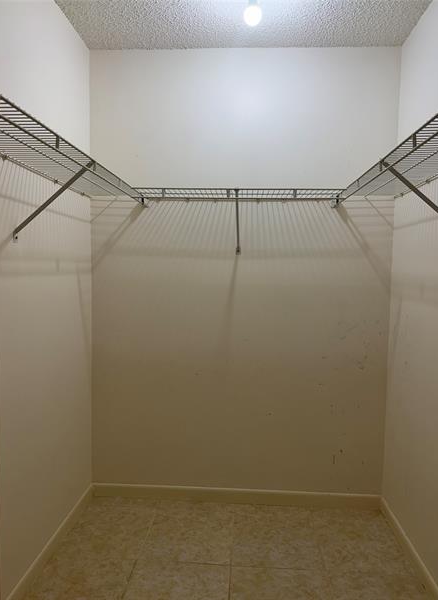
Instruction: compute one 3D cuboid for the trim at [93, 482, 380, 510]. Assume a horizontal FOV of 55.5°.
[{"bbox_3d":[0.082,1.093,2.320,1.621,0.080,0.014,1,4,4],"label":"trim"}]

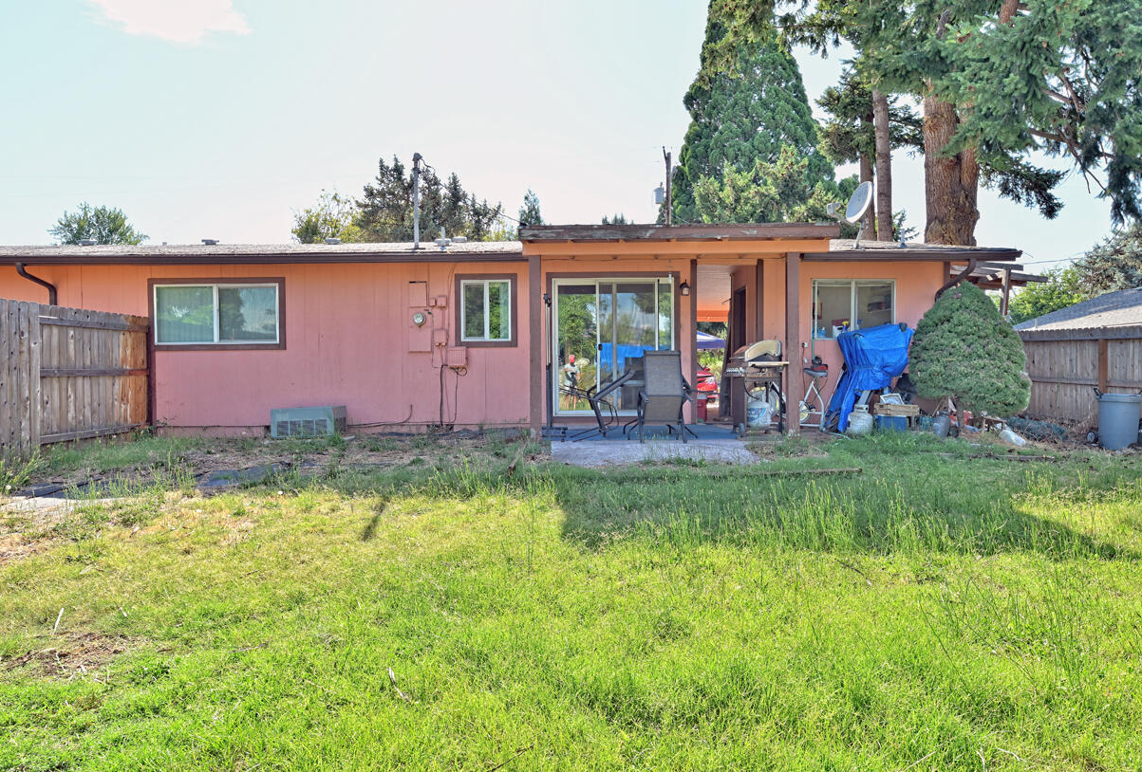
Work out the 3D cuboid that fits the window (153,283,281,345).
[{"bbox_3d":[-5.200,-1.055,11.330,1.830,0.905,0.090,0,1,0],"label":"window"}]

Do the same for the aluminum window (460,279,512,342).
[{"bbox_3d":[-1.248,-1.107,11.330,0.750,0.910,0.090,0,1,0],"label":"aluminum window"}]

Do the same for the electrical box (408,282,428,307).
[{"bbox_3d":[-2.225,-1.330,11.270,0.260,0.375,0.110,0,1,0],"label":"electrical box"}]

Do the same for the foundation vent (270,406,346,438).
[{"bbox_3d":[-3.740,0.520,11.050,0.870,0.410,0.530,0,1,0],"label":"foundation vent"}]

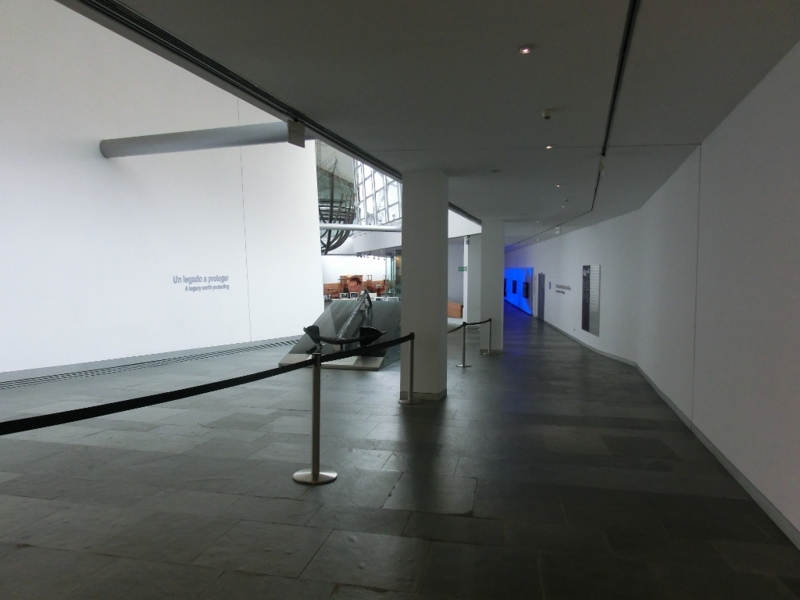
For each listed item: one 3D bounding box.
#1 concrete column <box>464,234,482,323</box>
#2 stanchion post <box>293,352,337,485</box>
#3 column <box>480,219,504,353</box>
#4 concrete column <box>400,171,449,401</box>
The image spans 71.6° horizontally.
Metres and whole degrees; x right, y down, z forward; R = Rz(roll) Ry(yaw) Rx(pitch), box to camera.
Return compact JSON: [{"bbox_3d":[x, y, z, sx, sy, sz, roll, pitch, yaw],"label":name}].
[{"bbox_3d":[3.118,-0.770,23.902,0.570,3.950,0.570,0,3,-7],"label":"concrete column"},{"bbox_3d":[-0.652,0.910,4.338,0.350,0.985,0.350,0,3,0],"label":"stanchion post"},{"bbox_3d":[2.642,-0.400,15.842,0.570,3.850,0.570,1,3,18],"label":"column"},{"bbox_3d":[0.381,-0.211,8.368,0.570,3.350,0.570,1,3,18],"label":"concrete column"}]

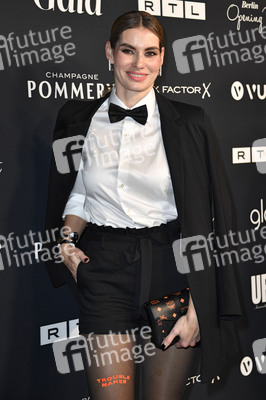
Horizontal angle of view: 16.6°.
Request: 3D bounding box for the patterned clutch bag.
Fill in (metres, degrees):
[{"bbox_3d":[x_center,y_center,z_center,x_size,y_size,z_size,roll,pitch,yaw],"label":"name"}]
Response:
[{"bbox_3d":[0.114,0.332,2.560,0.145,0.135,0.045,-17,2,-16],"label":"patterned clutch bag"}]

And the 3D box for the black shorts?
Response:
[{"bbox_3d":[0.000,0.233,2.700,0.345,0.335,0.235,0,6,5],"label":"black shorts"}]

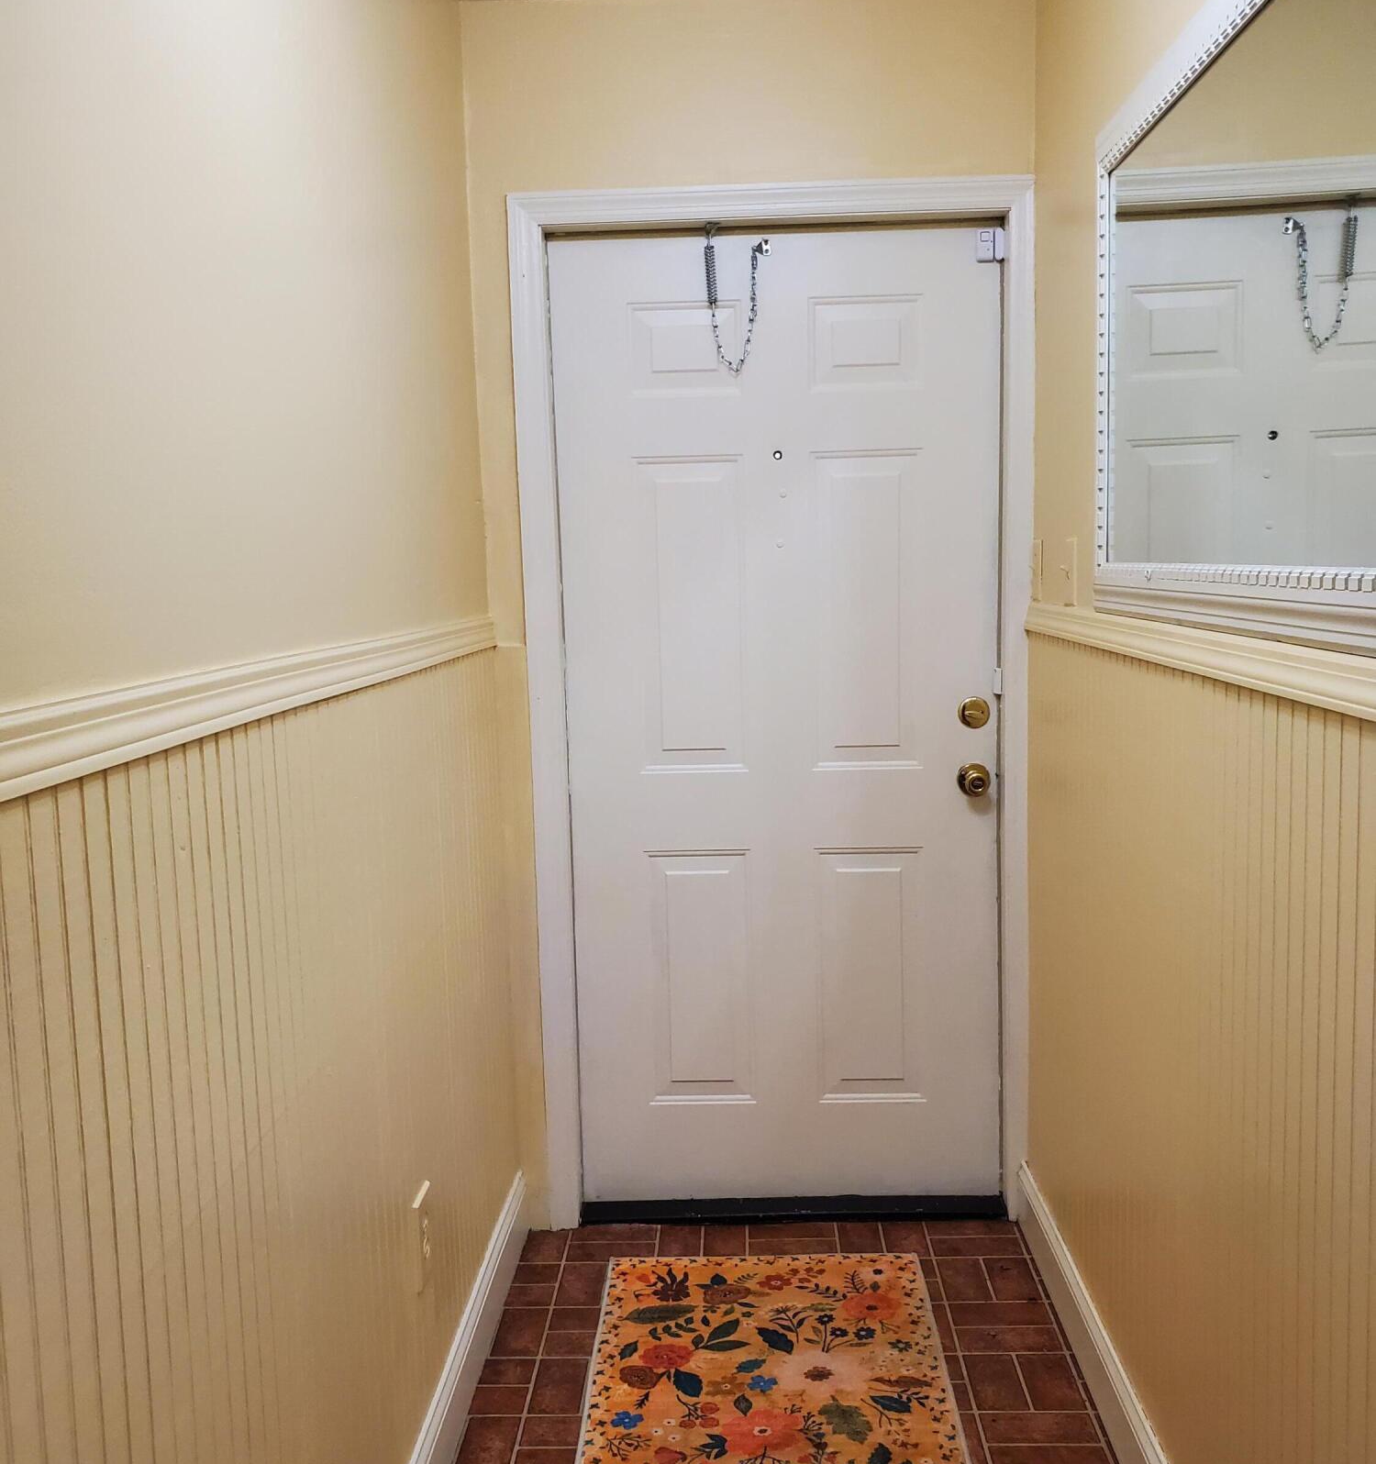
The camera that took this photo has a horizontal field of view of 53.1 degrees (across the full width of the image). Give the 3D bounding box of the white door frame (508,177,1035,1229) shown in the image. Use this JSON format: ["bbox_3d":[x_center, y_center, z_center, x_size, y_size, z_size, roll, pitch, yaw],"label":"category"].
[{"bbox_3d":[0.192,-0.011,2.896,1.029,2.148,0.125,-1,7,2],"label":"white door frame"}]

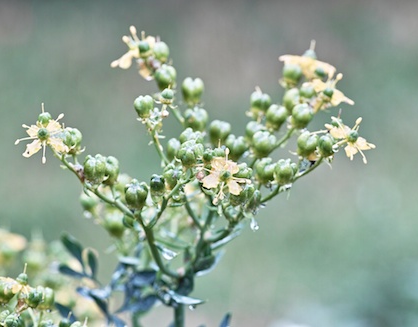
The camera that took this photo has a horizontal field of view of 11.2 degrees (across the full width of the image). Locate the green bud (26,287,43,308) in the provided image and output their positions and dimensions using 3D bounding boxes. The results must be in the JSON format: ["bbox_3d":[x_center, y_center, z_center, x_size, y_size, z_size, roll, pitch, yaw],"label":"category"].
[{"bbox_3d":[-0.058,0.045,0.718,0.006,0.007,0.006,6,11,0],"label":"green bud"}]

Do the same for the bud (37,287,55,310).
[{"bbox_3d":[-0.055,0.046,0.724,0.006,0.008,0.006,6,8,0],"label":"bud"}]

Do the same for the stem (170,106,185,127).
[{"bbox_3d":[-0.012,-0.018,0.805,0.002,0.008,0.002,-35,6,0],"label":"stem"}]

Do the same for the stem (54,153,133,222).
[{"bbox_3d":[-0.038,0.008,0.705,0.034,0.004,0.002,40,0,-8],"label":"stem"}]

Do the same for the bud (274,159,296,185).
[{"bbox_3d":[0.026,0.003,0.715,0.007,0.008,0.007,3,16,0],"label":"bud"}]

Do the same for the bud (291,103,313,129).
[{"bbox_3d":[0.032,-0.016,0.728,0.007,0.009,0.007,7,11,0],"label":"bud"}]

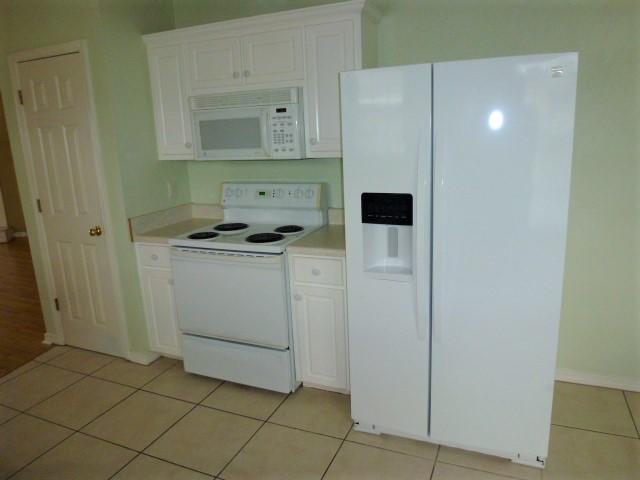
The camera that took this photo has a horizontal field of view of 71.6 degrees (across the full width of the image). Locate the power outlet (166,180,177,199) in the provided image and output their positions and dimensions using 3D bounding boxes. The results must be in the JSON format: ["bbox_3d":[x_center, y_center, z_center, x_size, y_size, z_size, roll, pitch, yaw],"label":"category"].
[{"bbox_3d":[-1.072,-0.366,3.218,0.010,0.117,0.075,3,14,23],"label":"power outlet"}]

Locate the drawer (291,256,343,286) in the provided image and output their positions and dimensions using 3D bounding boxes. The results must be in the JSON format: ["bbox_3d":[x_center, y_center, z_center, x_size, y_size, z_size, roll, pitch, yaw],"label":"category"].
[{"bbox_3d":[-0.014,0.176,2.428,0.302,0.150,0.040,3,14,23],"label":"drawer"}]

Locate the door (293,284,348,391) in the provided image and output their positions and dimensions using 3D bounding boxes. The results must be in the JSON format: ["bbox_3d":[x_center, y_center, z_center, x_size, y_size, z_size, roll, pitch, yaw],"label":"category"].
[{"bbox_3d":[0.003,0.551,2.510,0.300,0.580,0.037,3,14,23],"label":"door"}]

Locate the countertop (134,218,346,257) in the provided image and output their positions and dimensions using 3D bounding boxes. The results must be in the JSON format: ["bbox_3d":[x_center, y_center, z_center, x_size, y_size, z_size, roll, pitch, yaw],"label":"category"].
[{"bbox_3d":[-0.418,-0.041,2.897,1.496,0.040,0.637,3,14,23],"label":"countertop"}]

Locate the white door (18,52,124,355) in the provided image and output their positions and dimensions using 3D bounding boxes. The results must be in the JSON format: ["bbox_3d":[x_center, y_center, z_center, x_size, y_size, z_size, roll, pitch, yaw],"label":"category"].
[{"bbox_3d":[-1.688,-0.170,3.075,0.615,2.030,0.045,3,14,23],"label":"white door"}]

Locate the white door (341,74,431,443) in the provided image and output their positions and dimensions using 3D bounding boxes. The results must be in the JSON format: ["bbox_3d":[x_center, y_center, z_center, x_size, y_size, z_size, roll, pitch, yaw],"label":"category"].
[{"bbox_3d":[0.309,0.108,2.009,0.379,1.660,0.110,3,14,21],"label":"white door"}]

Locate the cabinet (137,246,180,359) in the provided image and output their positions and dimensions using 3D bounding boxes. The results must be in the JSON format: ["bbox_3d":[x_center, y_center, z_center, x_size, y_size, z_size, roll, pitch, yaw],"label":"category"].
[{"bbox_3d":[-0.912,0.372,3.220,0.377,0.865,0.623,3,14,23],"label":"cabinet"}]

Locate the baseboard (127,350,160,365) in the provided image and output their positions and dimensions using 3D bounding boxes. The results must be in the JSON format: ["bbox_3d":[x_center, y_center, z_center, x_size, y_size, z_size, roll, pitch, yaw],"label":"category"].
[{"bbox_3d":[-1.248,0.801,3.146,0.178,0.090,0.132,3,14,23],"label":"baseboard"}]

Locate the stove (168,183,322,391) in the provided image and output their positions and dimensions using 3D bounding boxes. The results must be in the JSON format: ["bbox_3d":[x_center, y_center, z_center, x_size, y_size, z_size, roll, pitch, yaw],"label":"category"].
[{"bbox_3d":[-0.412,0.255,2.902,0.764,1.190,0.675,3,14,23],"label":"stove"}]

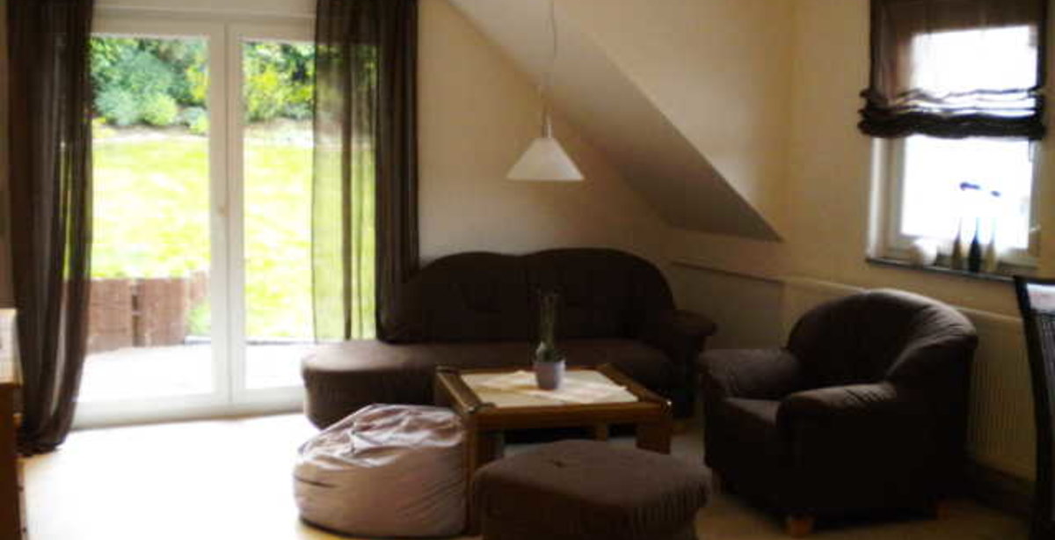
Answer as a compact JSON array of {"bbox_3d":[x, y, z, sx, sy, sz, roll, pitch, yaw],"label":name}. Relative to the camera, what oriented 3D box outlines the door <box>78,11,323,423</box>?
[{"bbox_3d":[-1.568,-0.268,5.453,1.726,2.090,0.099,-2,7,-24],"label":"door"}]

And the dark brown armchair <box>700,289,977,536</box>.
[{"bbox_3d":[1.252,0.532,4.358,0.878,0.848,0.828,-2,7,-21],"label":"dark brown armchair"}]

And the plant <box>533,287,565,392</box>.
[{"bbox_3d":[0.090,0.286,4.345,0.128,0.404,0.128,1,6,0],"label":"plant"}]

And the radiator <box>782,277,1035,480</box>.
[{"bbox_3d":[1.627,0.424,4.634,0.099,0.621,1.509,-2,7,-24],"label":"radiator"}]

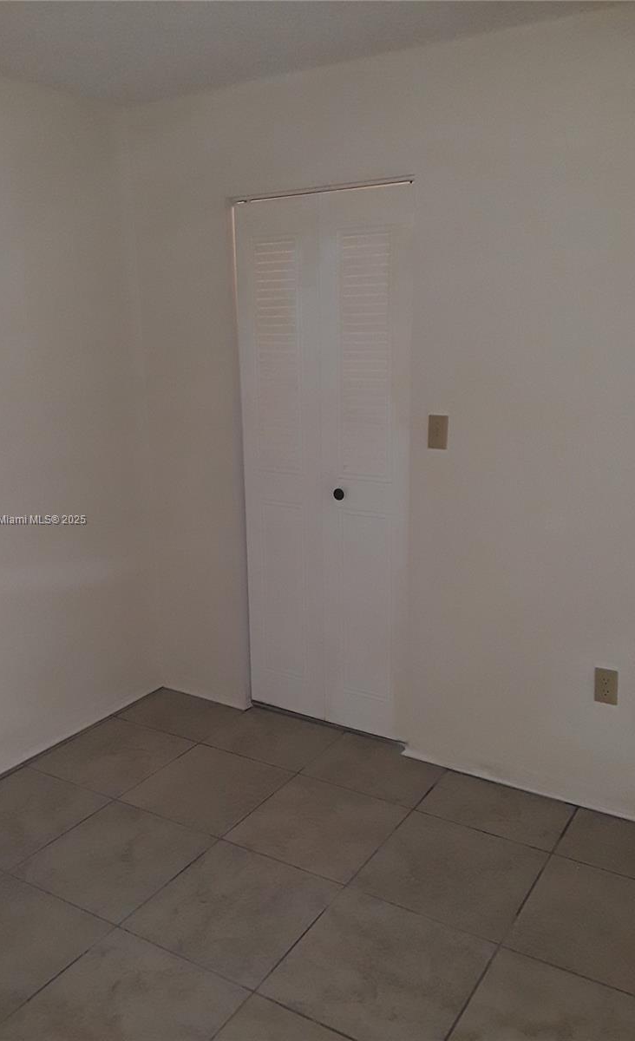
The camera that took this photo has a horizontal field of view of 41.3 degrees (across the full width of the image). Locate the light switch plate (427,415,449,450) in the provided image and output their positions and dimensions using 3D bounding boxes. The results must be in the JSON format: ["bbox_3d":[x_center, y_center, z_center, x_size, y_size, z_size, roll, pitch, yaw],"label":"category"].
[{"bbox_3d":[0.404,-0.294,2.827,0.071,0.115,0.013,7,16,31],"label":"light switch plate"}]

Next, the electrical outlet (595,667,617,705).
[{"bbox_3d":[0.929,0.536,2.709,0.071,0.115,0.010,7,16,31],"label":"electrical outlet"}]

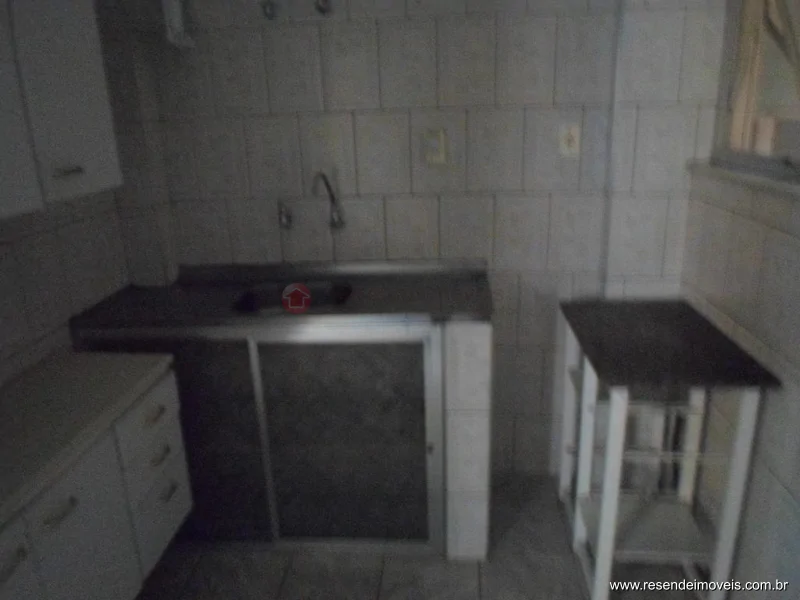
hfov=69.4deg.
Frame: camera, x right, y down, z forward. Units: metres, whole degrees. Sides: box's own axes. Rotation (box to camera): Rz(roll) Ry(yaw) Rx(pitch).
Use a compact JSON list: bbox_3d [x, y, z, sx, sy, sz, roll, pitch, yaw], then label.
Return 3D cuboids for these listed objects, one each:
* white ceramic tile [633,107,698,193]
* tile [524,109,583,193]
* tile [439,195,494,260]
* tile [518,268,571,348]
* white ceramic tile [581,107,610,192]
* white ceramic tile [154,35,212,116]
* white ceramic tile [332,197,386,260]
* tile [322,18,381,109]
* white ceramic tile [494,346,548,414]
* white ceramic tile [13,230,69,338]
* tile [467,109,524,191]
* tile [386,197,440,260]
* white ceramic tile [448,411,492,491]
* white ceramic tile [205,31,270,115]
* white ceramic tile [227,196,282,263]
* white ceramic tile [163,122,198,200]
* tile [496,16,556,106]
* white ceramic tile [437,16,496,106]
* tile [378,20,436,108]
[{"bbox_3d":[0.903,-0.514,1.970,0.202,0.290,0.010,0,16,4],"label":"white ceramic tile"},{"bbox_3d":[0.546,-0.540,2.072,0.203,0.299,0.010,0,16,5],"label":"tile"},{"bbox_3d":[0.252,-0.252,2.179,0.201,0.296,0.010,-1,16,4],"label":"tile"},{"bbox_3d":[0.564,0.034,2.238,0.203,0.299,0.010,0,16,5],"label":"tile"},{"bbox_3d":[0.699,-0.545,2.079,0.094,0.297,0.010,-1,16,3],"label":"white ceramic tile"},{"bbox_3d":[-0.777,-0.812,2.073,0.200,0.297,0.010,-1,16,3],"label":"white ceramic tile"},{"bbox_3d":[-0.154,-0.258,2.208,0.203,0.278,0.010,0,16,5],"label":"white ceramic tile"},{"bbox_3d":[-0.171,-0.810,2.025,0.198,0.292,0.010,0,16,4],"label":"tile"},{"bbox_3d":[0.474,0.326,2.337,0.200,0.297,0.010,-1,16,3],"label":"white ceramic tile"},{"bbox_3d":[-1.078,-0.047,1.747,0.010,0.299,0.203,-1,16,4],"label":"white ceramic tile"},{"bbox_3d":[0.343,-0.540,2.089,0.201,0.296,0.010,-1,16,4],"label":"tile"},{"bbox_3d":[0.049,-0.260,2.192,0.203,0.278,0.010,0,16,5],"label":"tile"},{"bbox_3d":[0.219,0.488,1.862,0.137,0.289,0.010,0,16,4],"label":"white ceramic tile"},{"bbox_3d":[-0.575,-0.819,2.077,0.203,0.299,0.010,0,16,5],"label":"white ceramic tile"},{"bbox_3d":[-0.551,-0.246,2.213,0.198,0.277,0.010,0,16,4],"label":"white ceramic tile"},{"bbox_3d":[-0.821,-0.526,2.174,0.107,0.299,0.010,-1,16,4],"label":"white ceramic tile"},{"bbox_3d":[0.436,-0.827,1.997,0.203,0.299,0.010,0,16,5],"label":"tile"},{"bbox_3d":[0.233,-0.826,2.014,0.201,0.296,0.010,-1,16,4],"label":"white ceramic tile"},{"bbox_3d":[0.034,-0.824,2.032,0.200,0.297,0.010,-1,16,3],"label":"tile"}]

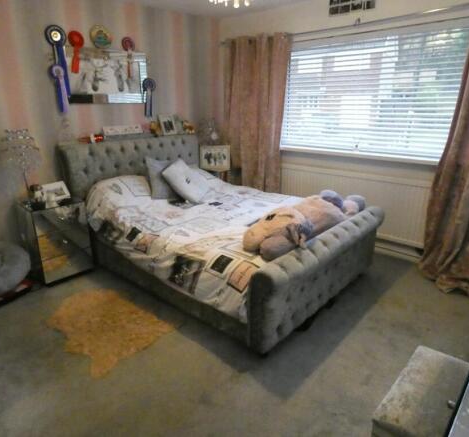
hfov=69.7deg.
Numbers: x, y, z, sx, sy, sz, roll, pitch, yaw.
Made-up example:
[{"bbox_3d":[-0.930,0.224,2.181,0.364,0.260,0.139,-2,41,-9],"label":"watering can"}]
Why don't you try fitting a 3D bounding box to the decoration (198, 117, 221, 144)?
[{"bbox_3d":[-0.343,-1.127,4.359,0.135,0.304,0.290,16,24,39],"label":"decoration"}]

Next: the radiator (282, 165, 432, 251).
[{"bbox_3d":[1.143,-0.191,3.571,1.672,0.614,0.097,16,24,39],"label":"radiator"}]

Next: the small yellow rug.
[{"bbox_3d":[-0.935,0.725,2.373,0.939,0.030,0.567,16,24,40],"label":"small yellow rug"}]

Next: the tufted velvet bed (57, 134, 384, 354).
[{"bbox_3d":[-0.174,-0.095,3.128,2.397,1.112,1.672,16,24,39],"label":"tufted velvet bed"}]

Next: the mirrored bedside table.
[{"bbox_3d":[-1.623,0.168,3.050,0.445,0.657,0.425,16,24,39],"label":"mirrored bedside table"}]

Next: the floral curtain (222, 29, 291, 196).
[{"bbox_3d":[0.218,-0.988,4.103,0.909,2.156,0.145,16,24,39],"label":"floral curtain"}]

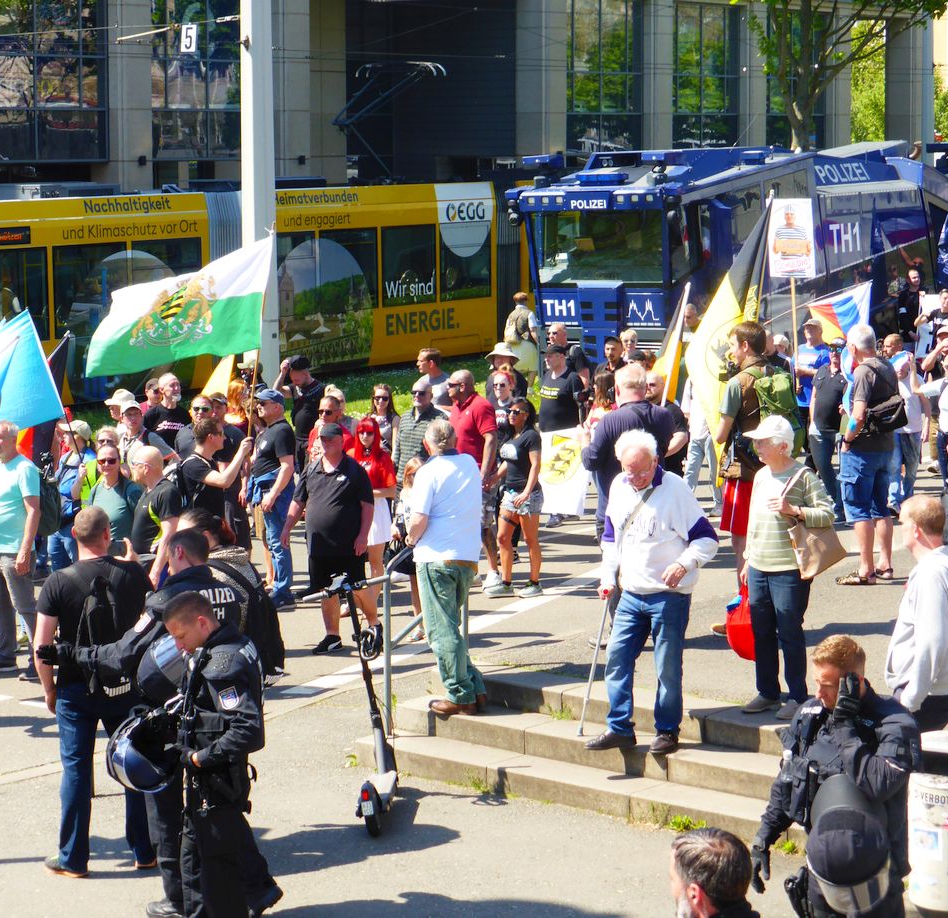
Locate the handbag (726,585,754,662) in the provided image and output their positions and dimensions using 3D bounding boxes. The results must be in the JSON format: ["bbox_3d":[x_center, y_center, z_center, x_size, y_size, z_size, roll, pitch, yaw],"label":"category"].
[{"bbox_3d":[1.469,0.878,15.000,0.280,0.420,0.160,-5,8,-33],"label":"handbag"}]

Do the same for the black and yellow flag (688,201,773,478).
[{"bbox_3d":[1.713,-0.791,18.800,0.550,1.900,0.350,2,6,14],"label":"black and yellow flag"}]

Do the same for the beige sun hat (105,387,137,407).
[{"bbox_3d":[-2.784,-0.488,22.000,0.260,0.145,0.190,-3,7,-23],"label":"beige sun hat"}]

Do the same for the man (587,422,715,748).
[{"bbox_3d":[0.938,0.680,14.840,0.620,1.670,0.450,3,7,23],"label":"man"}]

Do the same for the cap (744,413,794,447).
[{"bbox_3d":[1.555,-0.153,14.750,0.270,0.150,0.180,-4,8,-28],"label":"cap"}]

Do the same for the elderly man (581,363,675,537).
[{"bbox_3d":[0.982,0.273,18.097,0.620,1.800,0.420,-1,6,-11],"label":"elderly man"}]

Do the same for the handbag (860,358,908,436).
[{"bbox_3d":[2.814,-0.414,19.100,0.330,0.500,0.160,-3,7,-25],"label":"handbag"}]

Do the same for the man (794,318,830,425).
[{"bbox_3d":[3.342,-0.495,27.496,0.530,1.778,0.380,2,7,20],"label":"man"}]

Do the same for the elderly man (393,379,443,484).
[{"bbox_3d":[-0.474,0.196,24.296,0.560,1.780,0.400,3,7,23],"label":"elderly man"}]

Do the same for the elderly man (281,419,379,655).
[{"bbox_3d":[-1.089,0.590,21.494,0.660,1.750,0.420,3,7,22],"label":"elderly man"}]

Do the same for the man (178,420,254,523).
[{"bbox_3d":[-1.901,0.568,20.096,0.500,1.740,0.520,-1,6,-12],"label":"man"}]

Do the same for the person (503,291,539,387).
[{"bbox_3d":[0.774,-1.863,44.587,0.520,1.620,0.450,2,7,20],"label":"person"}]

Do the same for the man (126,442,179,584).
[{"bbox_3d":[-2.033,0.778,17.599,0.380,1.737,0.520,-4,8,-30],"label":"man"}]

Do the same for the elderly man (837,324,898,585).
[{"bbox_3d":[2.684,-0.037,19.198,0.350,1.763,0.500,6,9,43],"label":"elderly man"}]

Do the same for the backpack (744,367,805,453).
[{"bbox_3d":[1.813,-0.286,16.800,0.270,0.550,0.330,4,7,30],"label":"backpack"}]

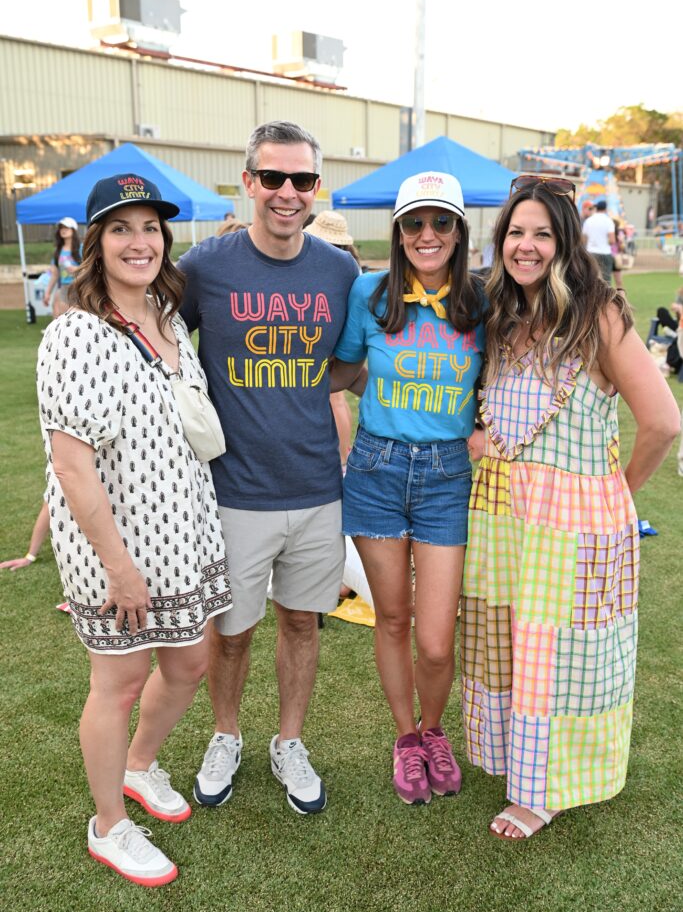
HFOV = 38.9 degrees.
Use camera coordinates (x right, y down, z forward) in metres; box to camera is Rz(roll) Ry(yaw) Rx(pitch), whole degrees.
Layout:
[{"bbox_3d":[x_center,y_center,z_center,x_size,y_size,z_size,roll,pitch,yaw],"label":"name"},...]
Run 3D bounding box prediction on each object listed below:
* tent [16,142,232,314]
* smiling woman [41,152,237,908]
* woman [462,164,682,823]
[{"bbox_3d":[-3.770,-4.095,17.569,3.050,3.050,3.050,1,14,6],"label":"tent"},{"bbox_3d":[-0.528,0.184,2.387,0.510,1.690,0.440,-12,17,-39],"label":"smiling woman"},{"bbox_3d":[0.577,0.155,2.497,0.570,1.670,0.420,5,15,21],"label":"woman"}]

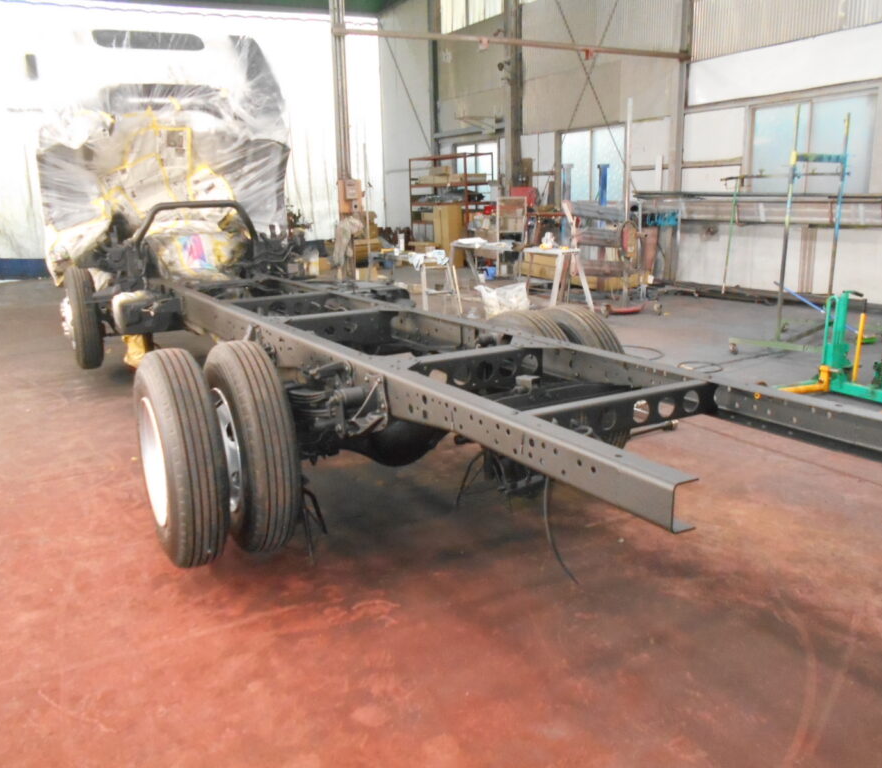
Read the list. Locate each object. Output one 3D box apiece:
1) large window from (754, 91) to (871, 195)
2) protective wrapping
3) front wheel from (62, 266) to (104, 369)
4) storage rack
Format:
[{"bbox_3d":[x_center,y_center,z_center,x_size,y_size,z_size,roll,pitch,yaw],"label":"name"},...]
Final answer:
[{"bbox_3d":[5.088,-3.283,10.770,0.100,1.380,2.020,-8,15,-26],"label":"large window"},{"bbox_3d":[-2.626,-2.104,7.328,2.150,2.020,1.500,-8,15,-29],"label":"protective wrapping"},{"bbox_3d":[-2.933,-0.535,6.287,0.260,0.820,0.820,-8,15,-29],"label":"front wheel"},{"bbox_3d":[0.219,-4.112,18.225,0.709,2.420,2.559,-9,15,-29],"label":"storage rack"}]

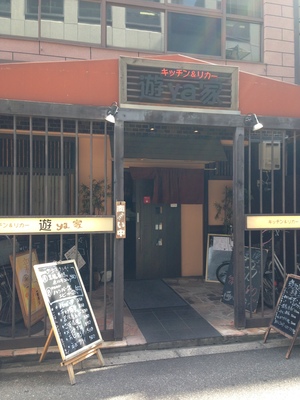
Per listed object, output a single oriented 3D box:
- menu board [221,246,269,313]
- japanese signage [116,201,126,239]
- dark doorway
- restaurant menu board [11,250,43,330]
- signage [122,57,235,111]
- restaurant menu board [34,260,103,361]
[{"bbox_3d":[1.383,1.125,5.554,0.035,0.884,0.648,19,-11,-32],"label":"menu board"},{"bbox_3d":[-0.316,0.221,4.210,0.109,0.414,0.020,0,-1,-13],"label":"japanese signage"},{"bbox_3d":[0.182,0.581,7.720,0.925,2.000,0.050,0,-1,-13],"label":"dark doorway"},{"bbox_3d":[-1.514,1.112,4.866,0.040,0.891,0.533,-16,-5,15],"label":"restaurant menu board"},{"bbox_3d":[0.358,-1.321,4.434,1.439,0.542,0.100,0,-1,-13],"label":"signage"},{"bbox_3d":[-0.803,1.053,3.795,0.035,0.900,0.572,-29,-15,27],"label":"restaurant menu board"}]

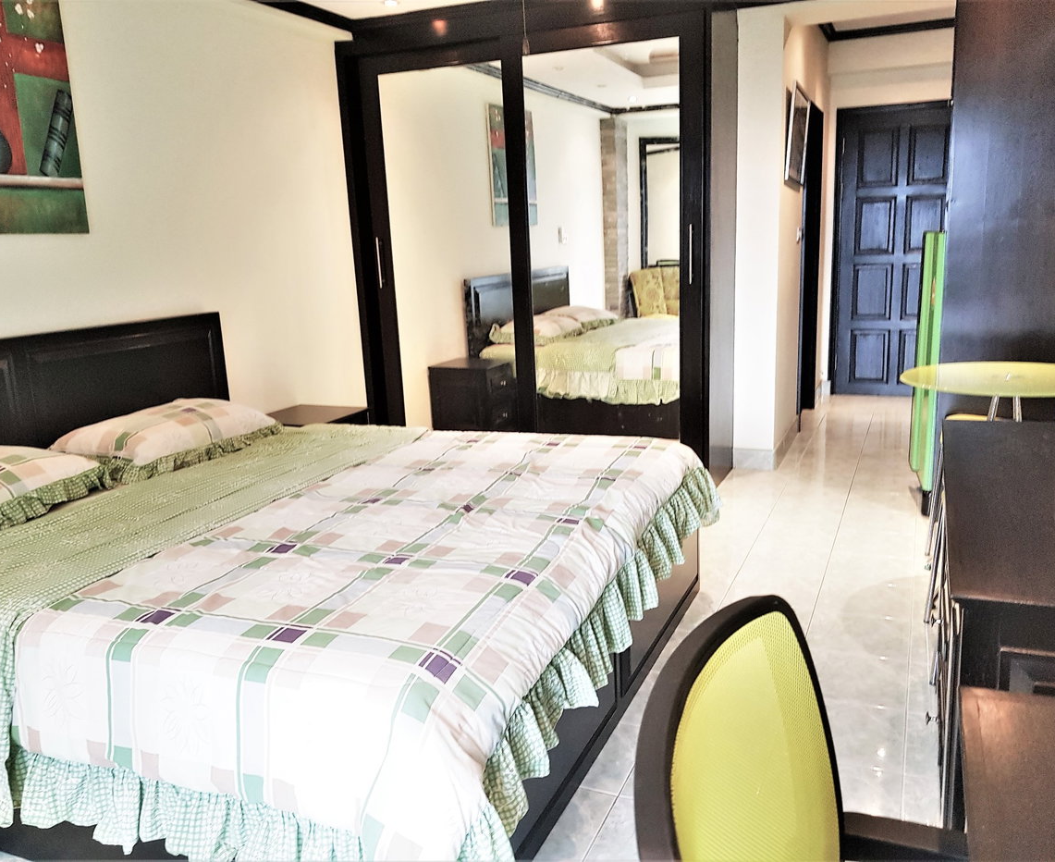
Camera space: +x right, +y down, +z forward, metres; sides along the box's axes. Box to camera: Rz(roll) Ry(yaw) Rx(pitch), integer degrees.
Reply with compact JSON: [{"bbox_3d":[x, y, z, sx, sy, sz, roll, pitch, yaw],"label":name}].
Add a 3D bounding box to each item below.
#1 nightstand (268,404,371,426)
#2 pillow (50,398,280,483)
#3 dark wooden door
[{"bbox_3d":[-1.035,0.155,4.096,0.423,0.467,0.448,3,13,24],"label":"nightstand"},{"bbox_3d":[-1.306,-0.002,3.135,0.508,0.154,0.786,3,13,24],"label":"pillow"},{"bbox_3d":[2.669,-1.267,6.231,0.829,2.057,0.073,3,13,24],"label":"dark wooden door"}]

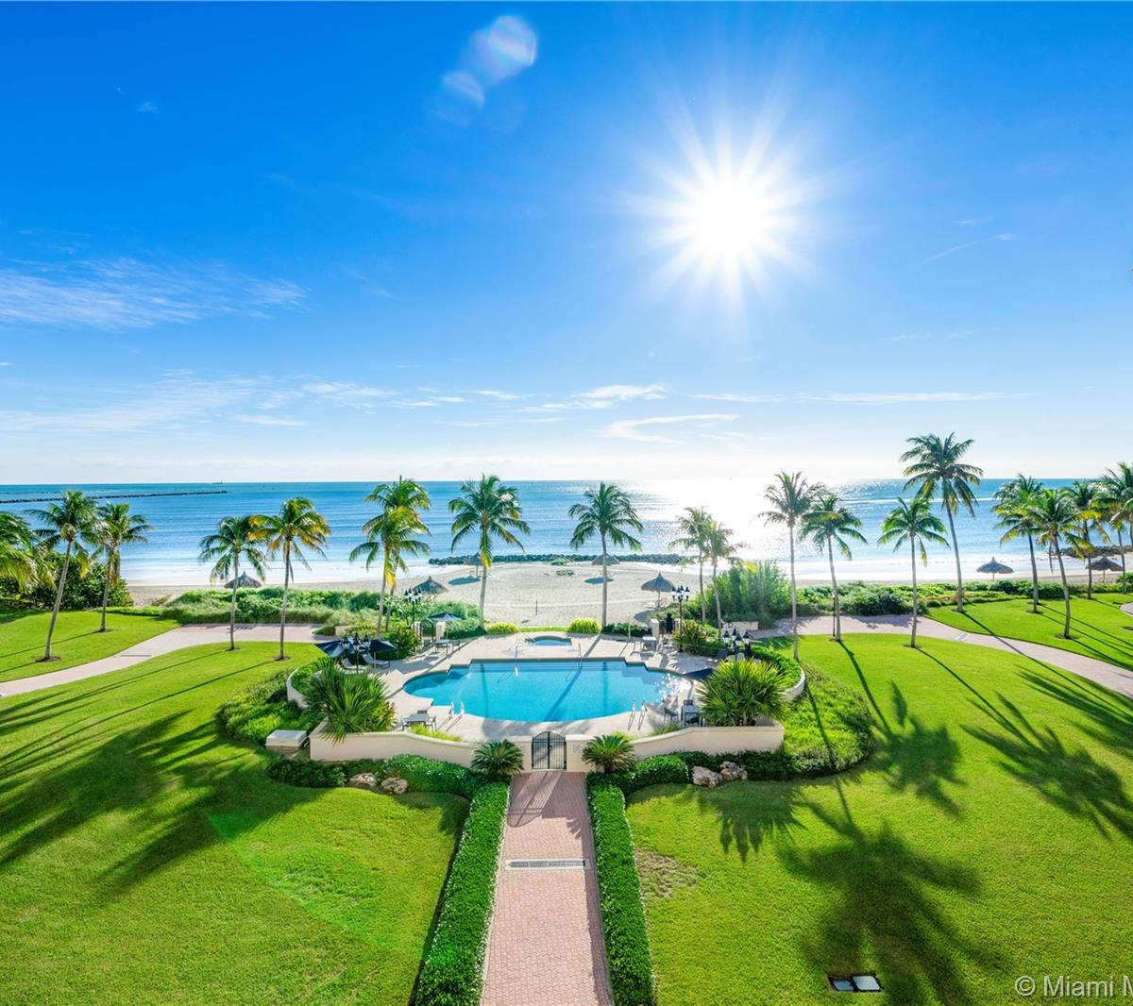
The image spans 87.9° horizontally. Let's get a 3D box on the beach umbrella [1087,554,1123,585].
[{"bbox_3d":[64.855,8.068,70.715,3.400,3.400,3.400,0,2,0],"label":"beach umbrella"}]

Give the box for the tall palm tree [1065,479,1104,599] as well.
[{"bbox_3d":[43.567,3.094,49.346,4.160,10.150,4.040,0,2,0],"label":"tall palm tree"}]

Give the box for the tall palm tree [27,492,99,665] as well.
[{"bbox_3d":[-29.321,4.214,34.184,4.190,9.930,4.060,0,2,0],"label":"tall palm tree"}]

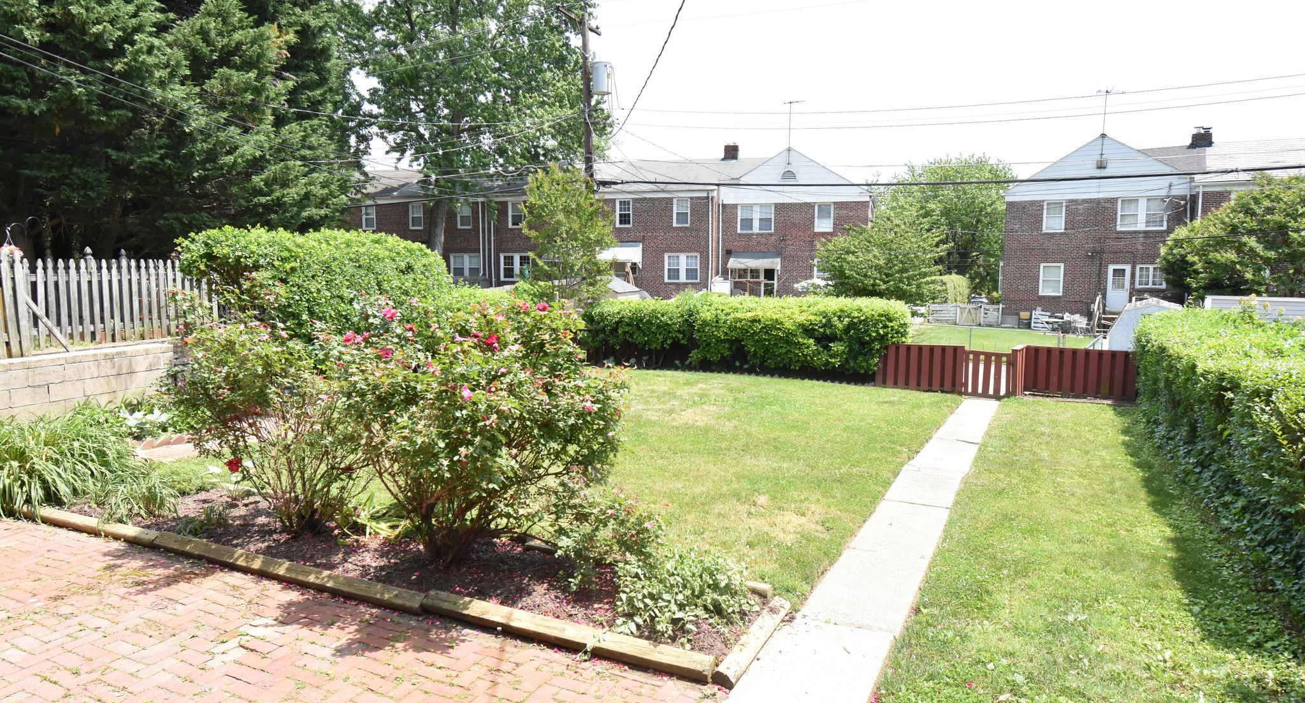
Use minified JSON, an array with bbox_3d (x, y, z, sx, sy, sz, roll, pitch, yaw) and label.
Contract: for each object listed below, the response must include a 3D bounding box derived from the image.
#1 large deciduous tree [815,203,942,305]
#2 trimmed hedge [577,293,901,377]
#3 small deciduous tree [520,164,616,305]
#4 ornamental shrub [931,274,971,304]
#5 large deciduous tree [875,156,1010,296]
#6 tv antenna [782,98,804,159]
[{"bbox_3d":[9.049,-3.245,30.500,5.000,5.260,4.700,3,6,27],"label":"large deciduous tree"},{"bbox_3d":[1.840,-0.350,18.080,8.100,1.900,1.250,3,6,29],"label":"trimmed hedge"},{"bbox_3d":[-2.259,-2.254,20.200,2.500,5.430,2.400,0,5,0],"label":"small deciduous tree"},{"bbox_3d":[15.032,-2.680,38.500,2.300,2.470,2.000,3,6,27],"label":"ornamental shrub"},{"bbox_3d":[18.218,-6.918,46.500,9.200,9.920,9.000,3,6,27],"label":"large deciduous tree"},{"bbox_3d":[7.112,-11.031,38.200,1.100,3.110,0.700,4,6,31],"label":"tv antenna"}]

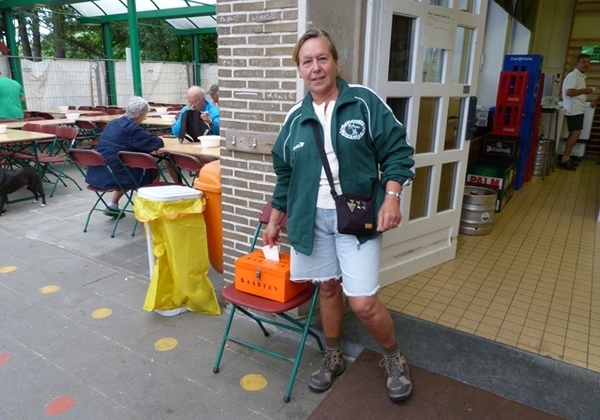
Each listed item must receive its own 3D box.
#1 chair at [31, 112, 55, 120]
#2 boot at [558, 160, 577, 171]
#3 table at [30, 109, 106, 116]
[{"bbox_3d":[-5.559,-1.776,9.589,0.460,0.790,0.500,11,18,31],"label":"chair"},{"bbox_3d":[4.413,-0.745,7.160,0.110,0.130,0.280,-9,19,-32],"label":"boot"},{"bbox_3d":[-5.284,-1.852,9.835,1.650,0.740,0.780,8,18,23],"label":"table"}]

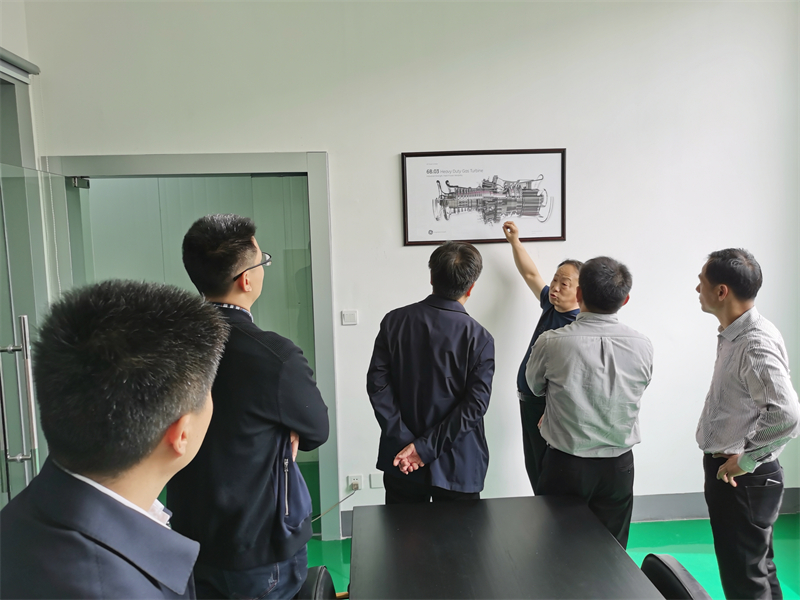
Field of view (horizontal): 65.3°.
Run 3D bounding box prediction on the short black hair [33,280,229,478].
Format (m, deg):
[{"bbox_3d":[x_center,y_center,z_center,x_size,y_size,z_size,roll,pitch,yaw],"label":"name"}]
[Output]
[{"bbox_3d":[-0.312,0.085,0.725,0.195,0.207,0.225,1,7,22],"label":"short black hair"}]

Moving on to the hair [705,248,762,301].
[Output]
[{"bbox_3d":[1.238,-0.093,2.313,0.180,0.195,0.208,-6,8,-37],"label":"hair"}]

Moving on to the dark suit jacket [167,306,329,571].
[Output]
[{"bbox_3d":[-0.429,0.342,1.712,0.530,0.690,0.370,2,7,31],"label":"dark suit jacket"}]

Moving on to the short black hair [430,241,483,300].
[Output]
[{"bbox_3d":[0.221,-0.114,2.460,0.195,0.222,0.210,-1,6,5],"label":"short black hair"}]

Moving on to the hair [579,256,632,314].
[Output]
[{"bbox_3d":[0.795,-0.055,2.410,0.190,0.212,0.210,-2,6,-5],"label":"hair"}]

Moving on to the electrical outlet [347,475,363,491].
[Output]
[{"bbox_3d":[-0.267,1.092,3.719,0.086,0.086,0.015,-2,6,-3],"label":"electrical outlet"}]

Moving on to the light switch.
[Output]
[{"bbox_3d":[-0.292,0.105,3.614,0.086,0.086,0.012,-2,6,-3],"label":"light switch"}]

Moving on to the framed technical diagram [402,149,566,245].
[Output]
[{"bbox_3d":[0.485,-0.588,3.580,0.945,0.523,0.027,-2,6,-3],"label":"framed technical diagram"}]

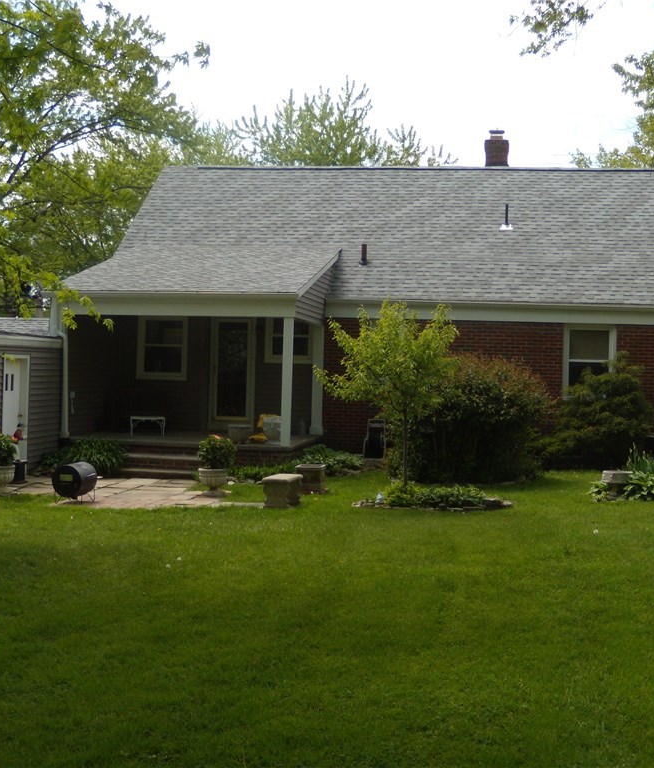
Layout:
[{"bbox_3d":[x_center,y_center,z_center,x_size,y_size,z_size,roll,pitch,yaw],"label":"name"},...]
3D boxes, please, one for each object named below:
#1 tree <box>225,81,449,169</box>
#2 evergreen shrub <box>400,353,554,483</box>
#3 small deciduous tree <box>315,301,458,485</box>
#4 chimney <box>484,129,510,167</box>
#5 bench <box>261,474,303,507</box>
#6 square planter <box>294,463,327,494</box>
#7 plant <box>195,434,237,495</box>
[{"bbox_3d":[0.340,-5.110,40.098,9.500,12.587,9.000,2,1,8],"label":"tree"},{"bbox_3d":[2.416,0.521,17.416,2.450,2.006,2.200,2,1,8],"label":"evergreen shrub"},{"bbox_3d":[0.813,0.196,15.221,2.000,2.719,1.900,2,1,8],"label":"small deciduous tree"},{"bbox_3d":[3.723,-5.083,23.412,0.540,1.000,0.540,2,1,8],"label":"chimney"},{"bbox_3d":[-0.589,1.434,14.303,0.370,0.385,0.740,2,1,13],"label":"bench"},{"bbox_3d":[-0.225,1.357,15.188,0.400,0.390,0.400,2,1,8],"label":"square planter"},{"bbox_3d":[-1.577,1.148,14.957,0.550,0.878,0.550,2,1,8],"label":"plant"}]

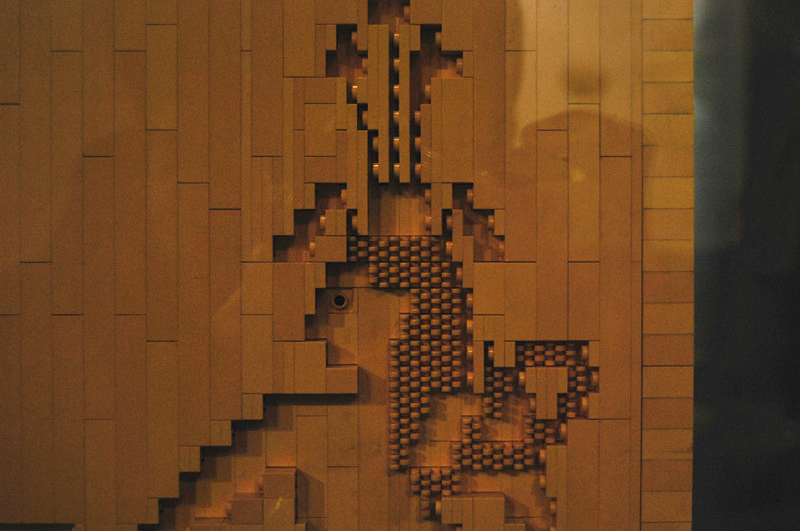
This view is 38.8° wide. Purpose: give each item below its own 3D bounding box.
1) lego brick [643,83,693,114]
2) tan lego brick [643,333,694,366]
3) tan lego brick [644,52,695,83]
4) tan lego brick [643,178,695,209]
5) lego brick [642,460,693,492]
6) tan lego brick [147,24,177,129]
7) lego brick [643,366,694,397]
[{"bbox_3d":[0.081,-0.051,0.351,0.016,0.010,0.013,0,1,0],"label":"lego brick"},{"bbox_3d":[0.082,0.025,0.352,0.016,0.010,0.013,0,1,0],"label":"tan lego brick"},{"bbox_3d":[0.081,-0.061,0.350,0.016,0.010,0.013,0,1,0],"label":"tan lego brick"},{"bbox_3d":[0.082,-0.022,0.351,0.016,0.010,0.013,0,1,0],"label":"tan lego brick"},{"bbox_3d":[0.081,0.064,0.353,0.016,0.010,0.013,0,1,0],"label":"lego brick"},{"bbox_3d":[-0.073,-0.057,0.349,0.010,0.032,0.010,0,1,0],"label":"tan lego brick"},{"bbox_3d":[0.082,0.035,0.352,0.016,0.010,0.013,0,1,0],"label":"lego brick"}]

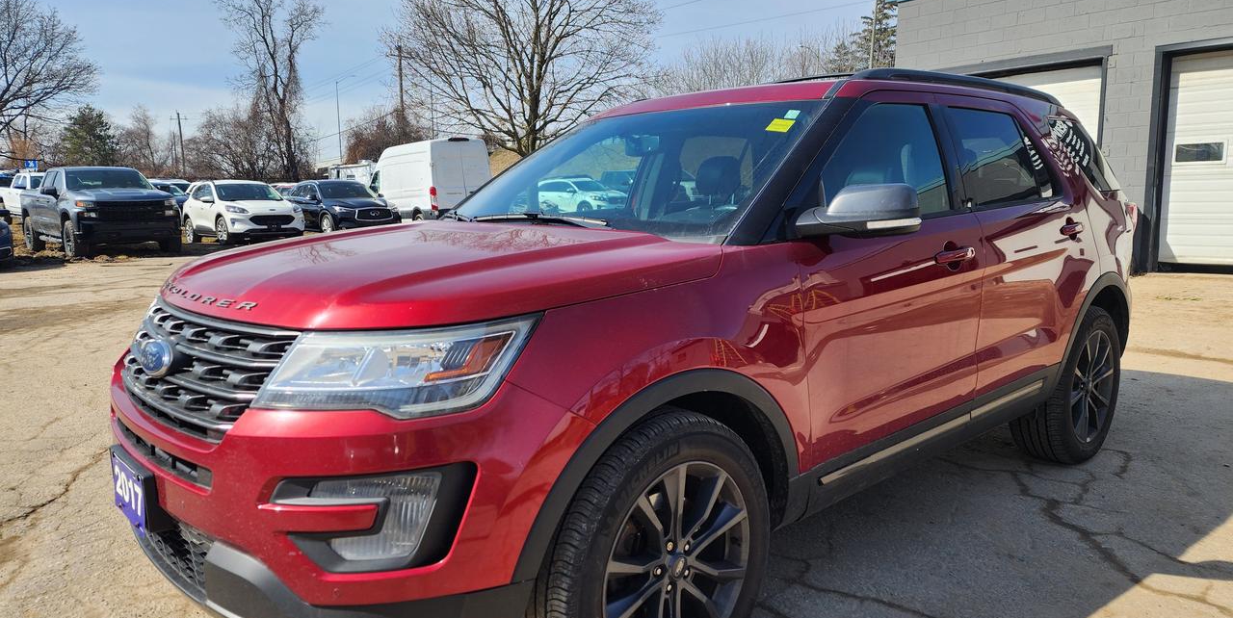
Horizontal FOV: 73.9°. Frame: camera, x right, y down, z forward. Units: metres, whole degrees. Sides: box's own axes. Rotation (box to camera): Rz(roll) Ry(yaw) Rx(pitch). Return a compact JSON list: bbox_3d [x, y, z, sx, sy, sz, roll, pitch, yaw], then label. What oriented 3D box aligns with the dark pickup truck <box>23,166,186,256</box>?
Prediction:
[{"bbox_3d":[-12.430,-2.322,19.566,5.870,1.960,2.060,7,11,44],"label":"dark pickup truck"}]

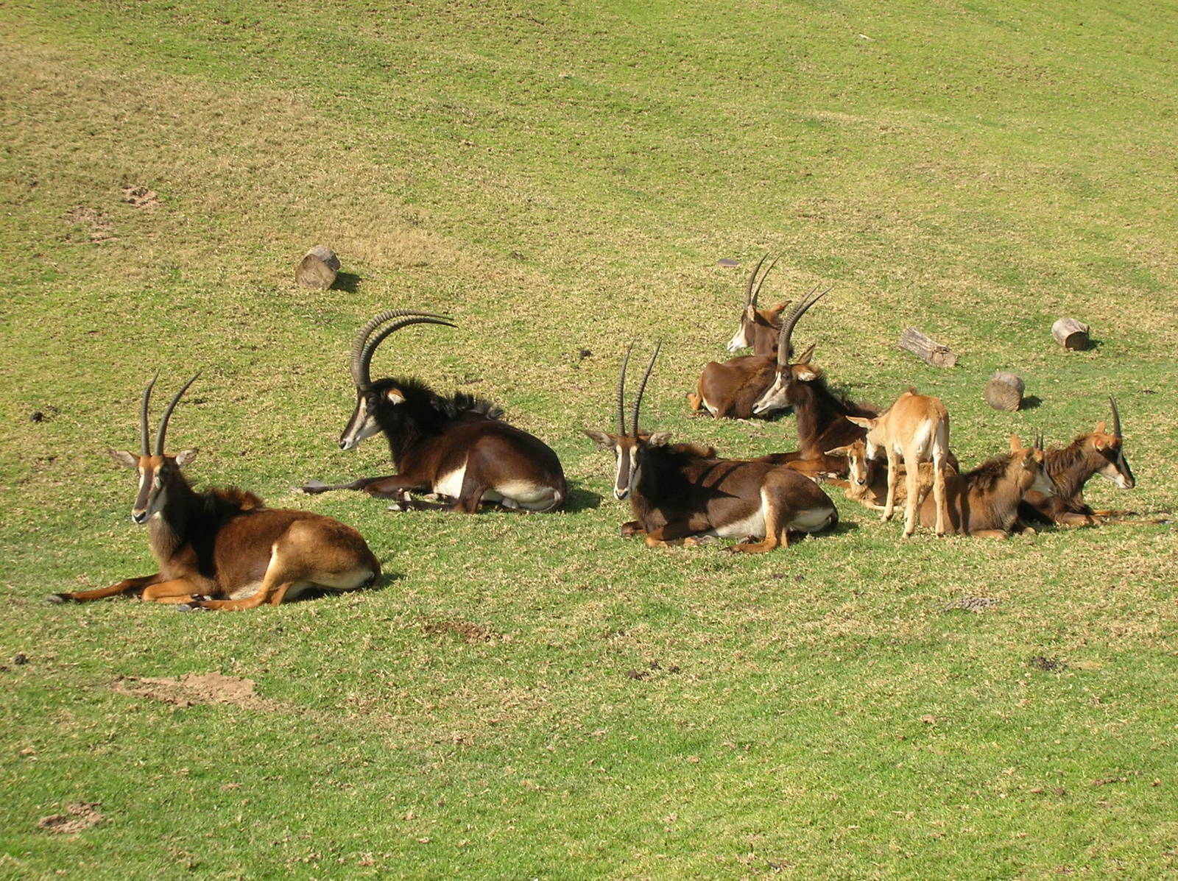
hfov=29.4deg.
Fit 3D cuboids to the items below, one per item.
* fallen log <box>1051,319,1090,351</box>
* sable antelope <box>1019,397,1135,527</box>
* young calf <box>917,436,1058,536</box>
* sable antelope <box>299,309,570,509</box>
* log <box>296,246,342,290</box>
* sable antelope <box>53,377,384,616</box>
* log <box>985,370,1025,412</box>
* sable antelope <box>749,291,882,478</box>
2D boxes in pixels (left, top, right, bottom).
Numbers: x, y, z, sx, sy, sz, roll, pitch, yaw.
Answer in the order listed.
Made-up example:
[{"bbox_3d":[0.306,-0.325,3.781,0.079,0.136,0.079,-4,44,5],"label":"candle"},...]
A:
[{"bbox_3d":[4.681,-1.032,21.800,0.250,0.240,0.460,-3,13,-14],"label":"fallen log"},{"bbox_3d":[2.779,0.113,13.317,1.100,0.700,0.450,-3,10,-15],"label":"sable antelope"},{"bbox_3d":[2.313,0.220,13.173,0.880,0.560,0.420,5,11,28],"label":"young calf"},{"bbox_3d":[-0.961,-0.203,13.728,1.500,1.120,0.620,4,11,20],"label":"sable antelope"},{"bbox_3d":[-3.080,-1.970,25.500,0.440,0.410,0.500,1,11,7],"label":"log"},{"bbox_3d":[-1.986,0.243,11.903,1.620,1.120,0.620,-4,11,-22],"label":"sable antelope"},{"bbox_3d":[3.463,-0.410,18.700,0.310,0.300,0.370,1,11,6],"label":"log"},{"bbox_3d":[1.721,-0.311,14.255,1.300,1.080,0.580,-4,11,-20],"label":"sable antelope"}]

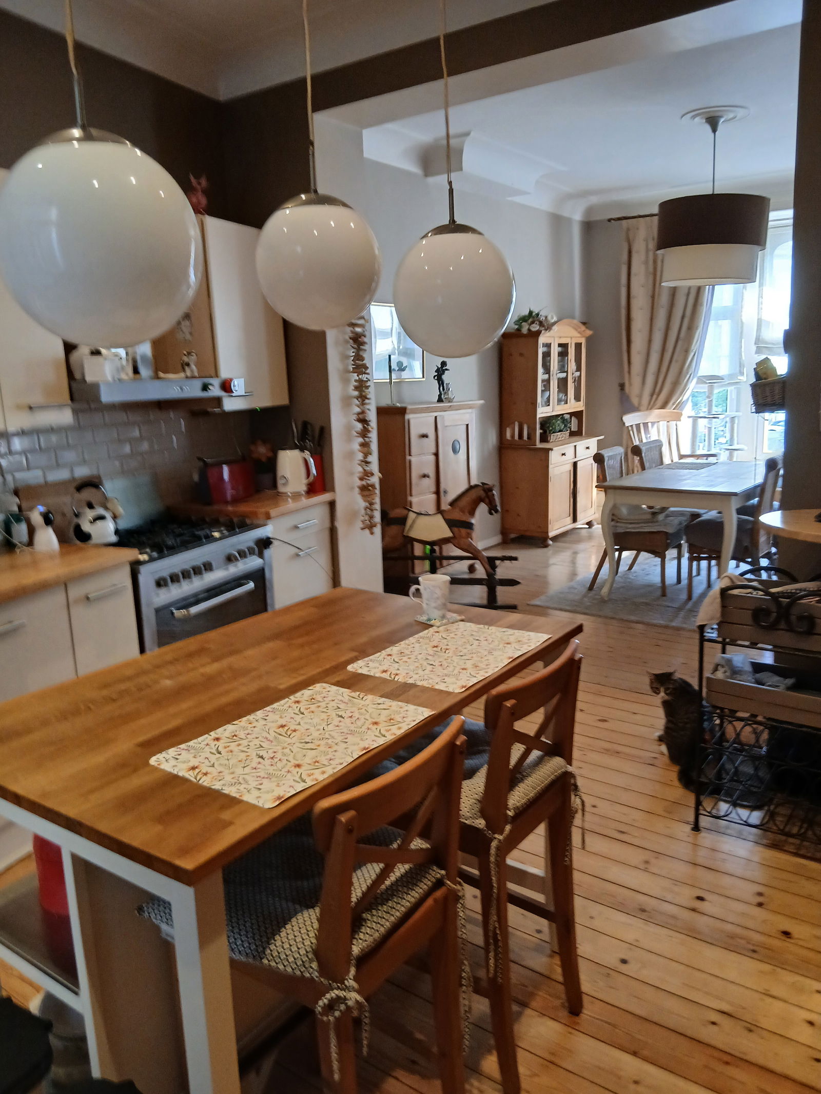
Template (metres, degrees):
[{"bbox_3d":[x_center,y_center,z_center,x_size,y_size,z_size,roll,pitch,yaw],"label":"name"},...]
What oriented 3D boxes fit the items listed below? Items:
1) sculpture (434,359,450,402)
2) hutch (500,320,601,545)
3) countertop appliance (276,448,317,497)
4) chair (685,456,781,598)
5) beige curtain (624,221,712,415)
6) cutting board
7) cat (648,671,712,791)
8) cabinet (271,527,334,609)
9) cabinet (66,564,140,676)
[{"bbox_3d":[0.231,-1.232,6.072,0.110,0.315,0.110,6,14,35],"label":"sculpture"},{"bbox_3d":[1.297,-1.066,7.482,0.496,1.945,1.204,6,14,33],"label":"hutch"},{"bbox_3d":[-0.645,-0.419,4.593,0.232,0.244,0.160,4,13,27],"label":"countertop appliance"},{"bbox_3d":[2.164,-0.134,5.424,0.580,0.965,0.460,6,14,35],"label":"chair"},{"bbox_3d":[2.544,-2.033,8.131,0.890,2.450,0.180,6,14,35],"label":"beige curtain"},{"bbox_3d":[-1.444,-0.170,3.492,0.030,0.230,0.455,-10,7,26],"label":"cutting board"},{"bbox_3d":[1.053,0.682,3.164,0.190,0.360,0.360,-9,13,-28],"label":"cat"},{"bbox_3d":[-0.818,0.240,4.561,0.560,0.700,0.600,4,13,25],"label":"cabinet"},{"bbox_3d":[-1.400,0.502,3.242,0.600,0.880,0.310,3,13,25],"label":"cabinet"}]

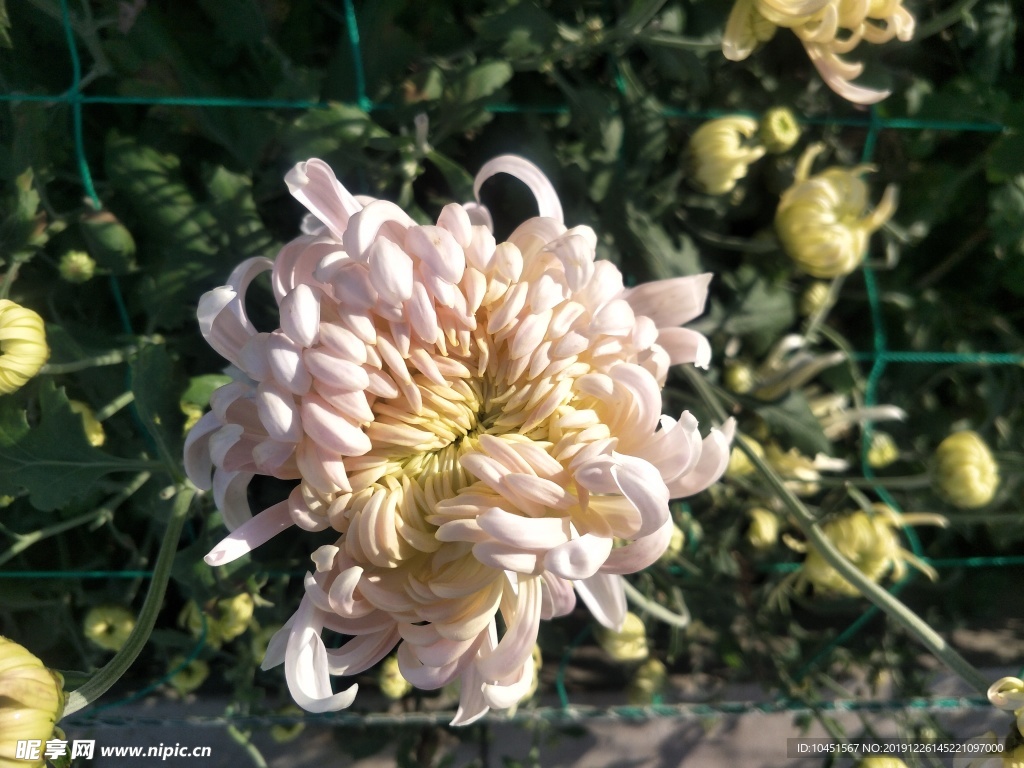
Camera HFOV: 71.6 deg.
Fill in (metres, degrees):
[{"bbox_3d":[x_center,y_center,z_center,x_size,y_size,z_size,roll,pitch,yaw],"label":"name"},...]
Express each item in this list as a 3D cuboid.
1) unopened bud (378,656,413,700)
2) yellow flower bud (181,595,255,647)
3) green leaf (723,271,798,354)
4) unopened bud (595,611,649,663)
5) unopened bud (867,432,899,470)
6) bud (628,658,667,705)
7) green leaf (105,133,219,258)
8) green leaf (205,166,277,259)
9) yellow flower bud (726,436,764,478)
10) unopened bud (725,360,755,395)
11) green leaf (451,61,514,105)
[{"bbox_3d":[-0.066,0.170,0.410,0.023,0.024,0.023,0,72,0],"label":"unopened bud"},{"bbox_3d":[-0.174,0.141,0.420,0.041,0.032,0.028,19,23,0],"label":"yellow flower bud"},{"bbox_3d":[0.139,-0.040,0.400,0.041,0.045,0.019,0,23,0],"label":"green leaf"},{"bbox_3d":[0.063,0.142,0.400,0.027,0.026,0.027,-24,37,0],"label":"unopened bud"},{"bbox_3d":[0.203,0.036,0.390,0.018,0.018,0.020,0,24,-6],"label":"unopened bud"},{"bbox_3d":[0.078,0.172,0.410,0.021,0.024,0.021,0,30,0],"label":"bud"},{"bbox_3d":[-0.208,-0.112,0.420,0.050,0.089,0.022,-45,12,-16],"label":"green leaf"},{"bbox_3d":[-0.138,-0.087,0.360,0.036,0.012,0.050,-4,60,-3],"label":"green leaf"},{"bbox_3d":[0.118,0.037,0.360,0.021,0.021,0.021,0,30,0],"label":"yellow flower bud"},{"bbox_3d":[0.115,-0.003,0.360,0.015,0.017,0.015,0,30,0],"label":"unopened bud"},{"bbox_3d":[-0.016,-0.157,0.370,0.035,0.010,0.021,-31,65,-16],"label":"green leaf"}]

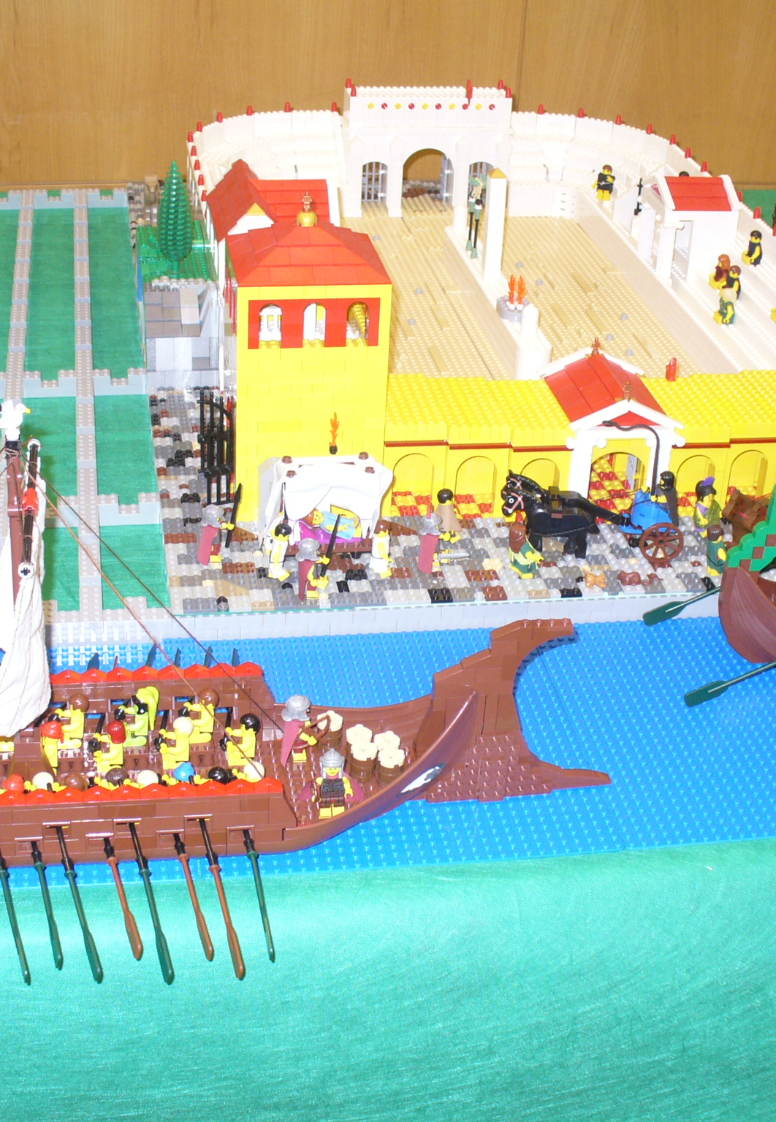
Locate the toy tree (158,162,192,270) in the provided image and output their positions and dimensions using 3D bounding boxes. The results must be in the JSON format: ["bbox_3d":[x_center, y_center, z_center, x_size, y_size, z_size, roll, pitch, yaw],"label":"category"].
[{"bbox_3d":[-0.228,-0.368,1.708,0.032,0.125,0.032,-2,30,-10],"label":"toy tree"}]

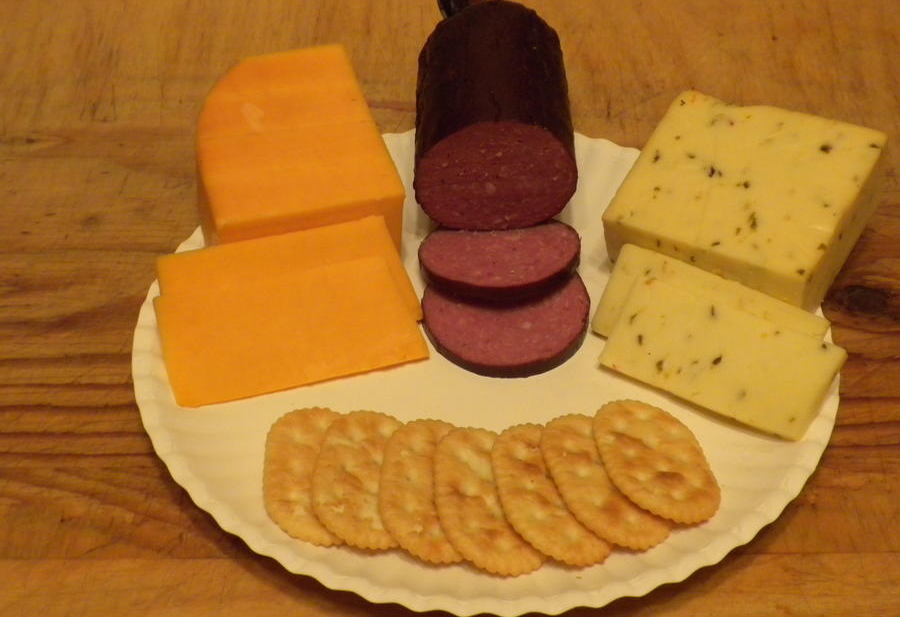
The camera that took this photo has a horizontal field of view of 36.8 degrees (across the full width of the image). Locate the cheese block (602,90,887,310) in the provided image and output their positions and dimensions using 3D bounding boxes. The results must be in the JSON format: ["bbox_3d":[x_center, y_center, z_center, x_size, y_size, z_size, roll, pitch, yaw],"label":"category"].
[{"bbox_3d":[0.105,-0.037,0.484,0.075,0.029,0.070,19,59,28],"label":"cheese block"}]

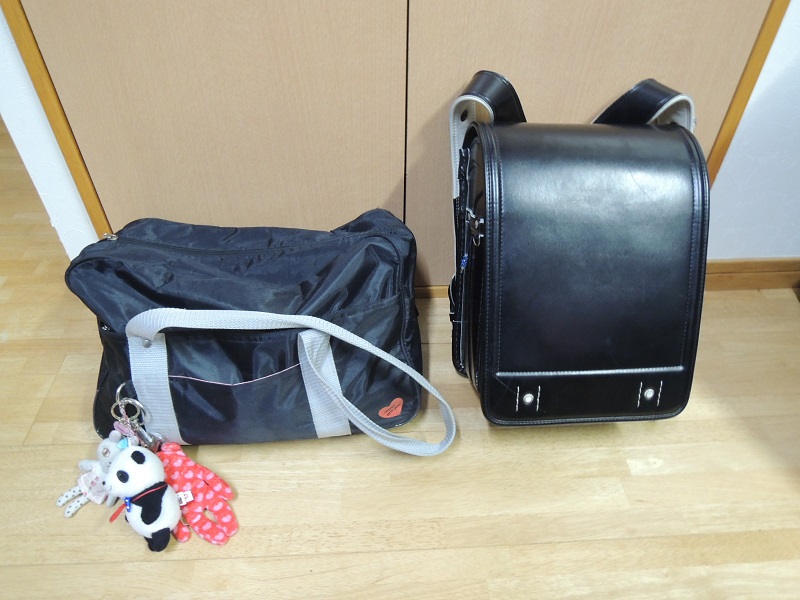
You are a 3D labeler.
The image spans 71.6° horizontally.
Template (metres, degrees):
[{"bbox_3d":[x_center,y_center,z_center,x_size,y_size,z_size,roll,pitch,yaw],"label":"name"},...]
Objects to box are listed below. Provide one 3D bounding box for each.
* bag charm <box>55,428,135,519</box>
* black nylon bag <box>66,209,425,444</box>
[{"bbox_3d":[-0.350,0.198,0.640,0.060,0.035,0.100,8,57,9],"label":"bag charm"},{"bbox_3d":[-0.174,0.033,0.676,0.395,0.245,0.170,-2,33,-3],"label":"black nylon bag"}]

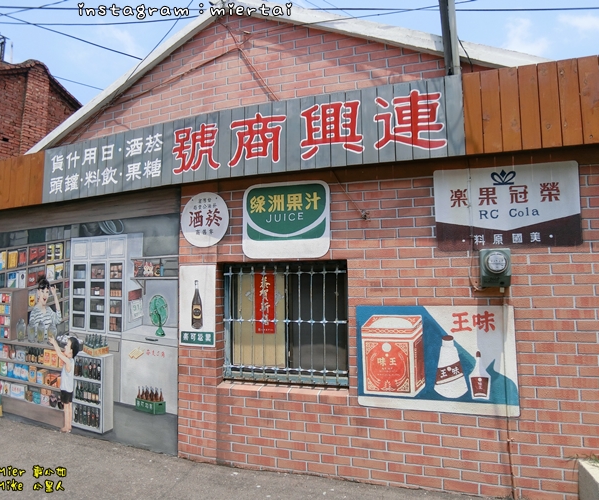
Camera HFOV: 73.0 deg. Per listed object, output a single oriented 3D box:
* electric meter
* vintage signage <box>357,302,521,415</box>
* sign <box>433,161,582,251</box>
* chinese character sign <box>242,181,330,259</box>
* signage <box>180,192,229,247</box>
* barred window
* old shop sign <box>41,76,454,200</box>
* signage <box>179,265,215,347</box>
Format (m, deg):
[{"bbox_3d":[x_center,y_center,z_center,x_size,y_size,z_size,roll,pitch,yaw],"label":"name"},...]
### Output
[{"bbox_3d":[1.452,0.138,2.996,0.194,0.285,0.170,-2,-5,17],"label":"electric meter"},{"bbox_3d":[1.034,0.843,3.139,1.177,0.798,0.050,-2,-5,17],"label":"vintage signage"},{"bbox_3d":[1.562,-0.332,3.077,1.005,0.636,0.050,-2,-5,17],"label":"sign"},{"bbox_3d":[-0.131,-0.269,3.607,0.822,0.680,0.050,-2,-5,17],"label":"chinese character sign"},{"bbox_3d":[-0.908,-0.290,3.854,0.519,0.533,0.050,-2,-5,17],"label":"signage"},{"bbox_3d":[-0.133,0.649,3.699,1.230,1.068,0.100,-2,-5,17],"label":"barred window"},{"bbox_3d":[-0.829,-0.927,3.879,4.454,0.636,0.080,-2,-6,20],"label":"old shop sign"},{"bbox_3d":[-0.965,0.521,3.800,0.385,0.748,0.050,-2,-5,17],"label":"signage"}]

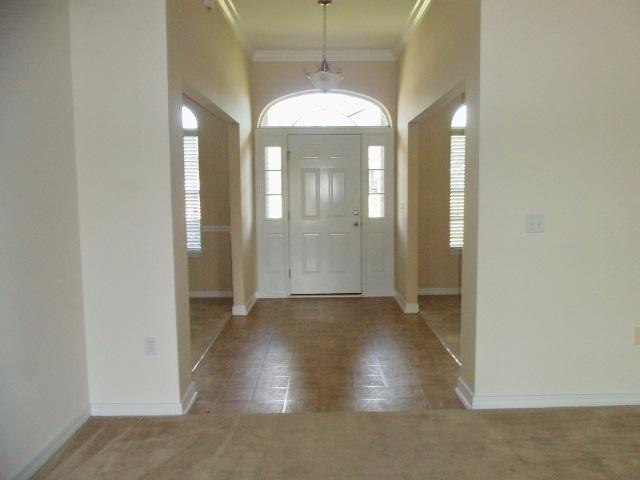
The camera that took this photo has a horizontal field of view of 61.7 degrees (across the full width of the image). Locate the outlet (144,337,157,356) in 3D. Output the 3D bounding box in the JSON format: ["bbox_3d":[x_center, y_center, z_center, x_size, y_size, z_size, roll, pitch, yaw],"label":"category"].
[{"bbox_3d":[-1.026,0.648,3.261,0.074,0.118,0.012,-1,5,0],"label":"outlet"}]

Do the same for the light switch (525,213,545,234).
[{"bbox_3d":[1.272,-0.096,3.184,0.116,0.116,0.012,-1,5,0],"label":"light switch"}]

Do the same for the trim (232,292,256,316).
[{"bbox_3d":[-0.891,0.750,6.407,0.160,0.092,0.953,-1,5,0],"label":"trim"}]

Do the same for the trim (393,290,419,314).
[{"bbox_3d":[1.016,0.720,6.395,0.155,0.092,0.953,-1,5,0],"label":"trim"}]

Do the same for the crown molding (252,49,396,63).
[{"bbox_3d":[0.043,-2.259,6.589,1.790,0.125,0.100,-1,5,0],"label":"crown molding"}]

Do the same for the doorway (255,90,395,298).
[{"bbox_3d":[0.059,-0.573,6.846,1.755,2.620,0.160,-1,5,0],"label":"doorway"}]

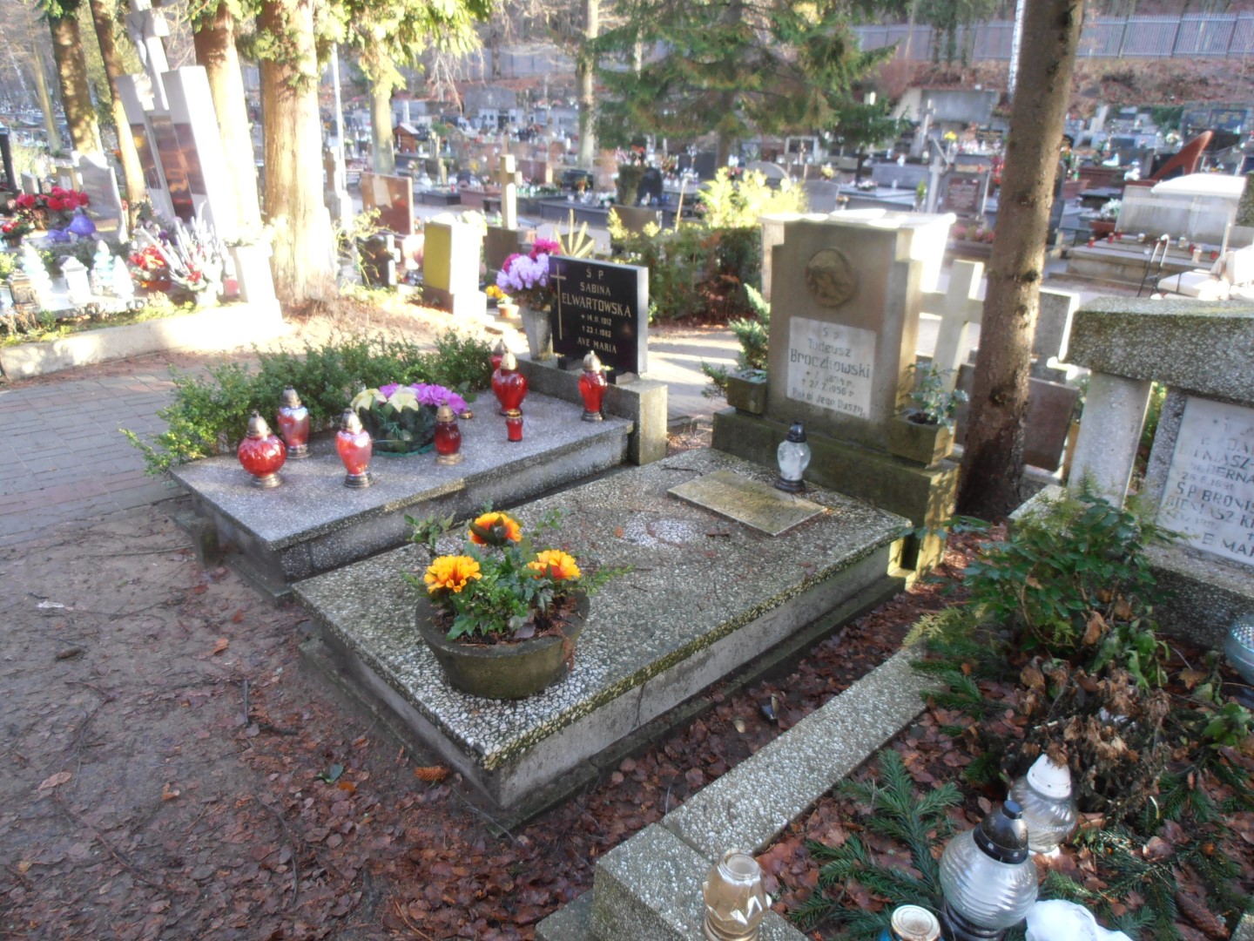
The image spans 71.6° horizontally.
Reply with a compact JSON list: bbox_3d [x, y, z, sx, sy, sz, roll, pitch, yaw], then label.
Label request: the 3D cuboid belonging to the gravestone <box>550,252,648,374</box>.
[{"bbox_3d":[-0.143,-0.748,4.200,0.602,0.503,0.068,20,29,40],"label":"gravestone"}]

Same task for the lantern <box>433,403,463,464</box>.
[{"bbox_3d":[-0.726,-0.156,3.526,0.115,0.236,0.115,1,21,0],"label":"lantern"}]

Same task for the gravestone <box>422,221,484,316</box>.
[{"bbox_3d":[-1.532,-1.788,7.595,0.394,0.739,0.384,16,26,34],"label":"gravestone"}]

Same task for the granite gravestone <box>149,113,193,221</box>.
[{"bbox_3d":[-4.087,-2.712,7.801,0.443,0.907,0.048,17,27,36],"label":"granite gravestone"}]

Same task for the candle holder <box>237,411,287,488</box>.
[{"bbox_3d":[-1.361,-0.084,3.232,0.168,0.276,0.168,-18,28,-41],"label":"candle holder"}]

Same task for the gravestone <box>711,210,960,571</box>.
[{"bbox_3d":[0.791,-0.327,3.340,0.216,1.179,1.003,-19,29,-40],"label":"gravestone"}]

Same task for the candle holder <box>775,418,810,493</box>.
[{"bbox_3d":[0.639,-0.059,3.323,0.125,0.259,0.125,1,21,0],"label":"candle holder"}]

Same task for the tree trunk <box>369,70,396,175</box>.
[{"bbox_3d":[-6.022,-8.542,21.459,0.500,2.560,0.500,-18,28,-41],"label":"tree trunk"}]

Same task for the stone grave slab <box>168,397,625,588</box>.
[{"bbox_3d":[-0.879,-0.017,3.708,0.868,0.192,1.695,20,29,40],"label":"stone grave slab"}]

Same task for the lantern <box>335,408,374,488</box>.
[{"bbox_3d":[-1.020,-0.089,3.236,0.141,0.290,0.141,20,29,40],"label":"lantern"}]

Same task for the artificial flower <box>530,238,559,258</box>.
[{"bbox_3d":[-0.426,-1.156,4.531,0.144,0.125,0.163,-19,29,-40],"label":"artificial flower"}]

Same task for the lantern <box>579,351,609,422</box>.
[{"bbox_3d":[-0.149,-0.385,3.955,0.129,0.313,0.129,1,21,0],"label":"lantern"}]

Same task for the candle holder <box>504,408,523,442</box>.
[{"bbox_3d":[-0.478,-0.193,3.686,0.070,0.135,0.070,1,21,0],"label":"candle holder"}]

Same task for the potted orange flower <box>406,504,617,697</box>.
[{"bbox_3d":[-0.313,0.343,2.213,0.461,0.326,0.490,0,22,0],"label":"potted orange flower"}]

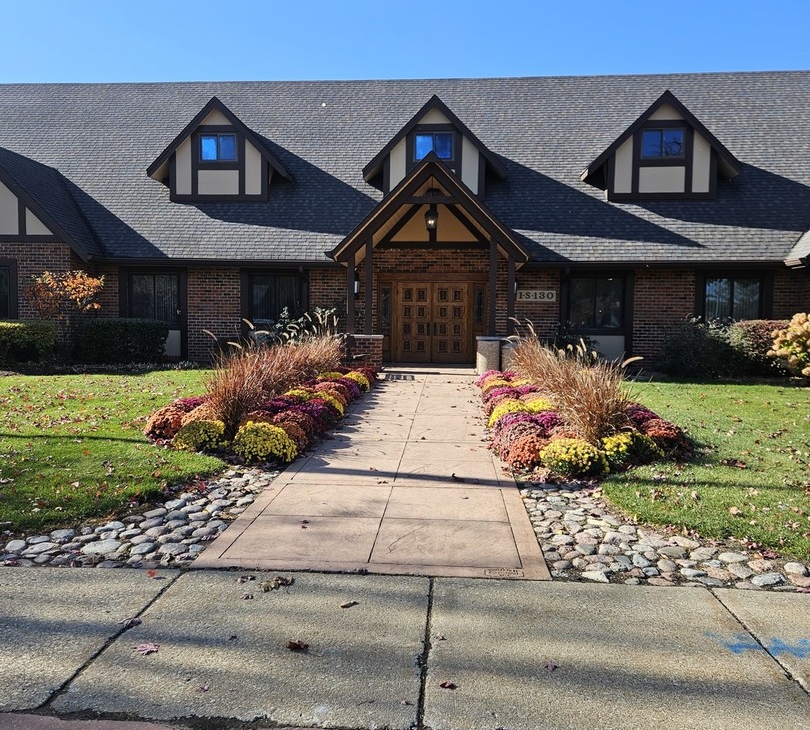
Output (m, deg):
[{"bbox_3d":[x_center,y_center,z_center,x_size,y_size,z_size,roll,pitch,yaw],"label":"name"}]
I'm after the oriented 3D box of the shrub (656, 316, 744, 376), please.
[{"bbox_3d":[6.930,-0.400,16.900,1.900,1.380,1.600,1,3,6],"label":"shrub"}]

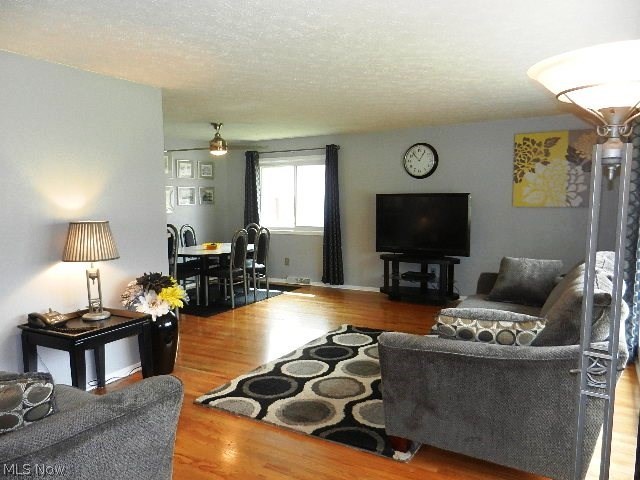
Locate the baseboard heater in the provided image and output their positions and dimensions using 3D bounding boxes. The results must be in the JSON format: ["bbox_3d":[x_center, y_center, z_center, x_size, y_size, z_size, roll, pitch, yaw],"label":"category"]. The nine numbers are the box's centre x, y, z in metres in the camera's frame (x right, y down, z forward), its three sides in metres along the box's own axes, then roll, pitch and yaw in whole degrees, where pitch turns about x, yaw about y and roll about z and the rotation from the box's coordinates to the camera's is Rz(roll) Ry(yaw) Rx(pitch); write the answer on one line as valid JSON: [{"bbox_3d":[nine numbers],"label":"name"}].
[{"bbox_3d":[-0.377,0.683,7.783,0.465,0.109,0.059,3,6,30],"label":"baseboard heater"}]

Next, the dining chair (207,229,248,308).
[{"bbox_3d":[-1.212,0.368,6.260,0.515,1.030,0.436,3,6,30],"label":"dining chair"}]

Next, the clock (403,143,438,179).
[{"bbox_3d":[1.428,-1.109,6.519,0.505,0.505,0.060,3,7,31],"label":"clock"}]

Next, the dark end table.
[{"bbox_3d":[-1.641,0.894,3.307,0.590,0.625,0.610,3,7,31],"label":"dark end table"}]

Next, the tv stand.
[{"bbox_3d":[1.343,0.567,6.492,1.140,0.600,0.410,3,7,31],"label":"tv stand"}]

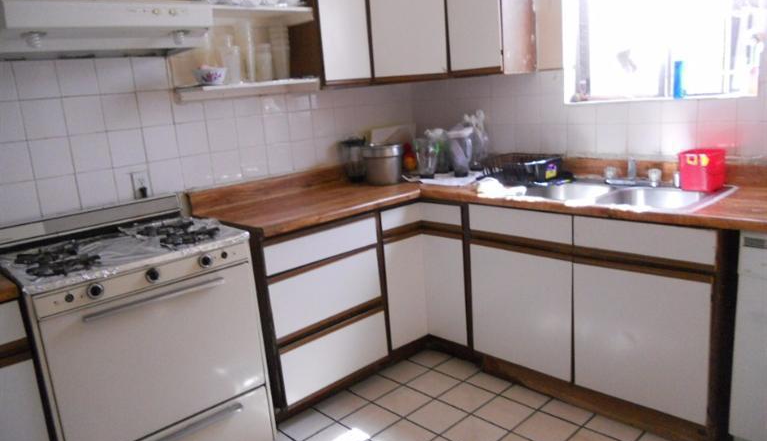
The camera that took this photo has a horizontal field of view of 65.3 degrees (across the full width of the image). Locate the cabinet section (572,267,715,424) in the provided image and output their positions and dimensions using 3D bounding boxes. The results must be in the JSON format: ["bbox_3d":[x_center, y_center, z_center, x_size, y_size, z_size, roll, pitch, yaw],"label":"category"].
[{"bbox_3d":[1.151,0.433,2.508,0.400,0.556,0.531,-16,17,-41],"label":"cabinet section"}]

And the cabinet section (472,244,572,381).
[{"bbox_3d":[0.774,0.375,2.902,0.400,0.556,0.540,-16,17,-41],"label":"cabinet section"}]

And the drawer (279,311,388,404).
[{"bbox_3d":[-0.358,0.603,2.920,0.617,0.236,0.420,-16,17,-41],"label":"drawer"}]

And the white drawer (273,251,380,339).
[{"bbox_3d":[-0.382,0.300,2.852,0.617,0.244,0.420,-16,17,-41],"label":"white drawer"}]

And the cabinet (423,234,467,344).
[{"bbox_3d":[0.477,0.313,3.200,0.450,0.551,0.265,-16,17,-41],"label":"cabinet"}]

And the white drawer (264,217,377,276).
[{"bbox_3d":[-0.399,0.089,2.805,0.617,0.126,0.420,-16,17,-41],"label":"white drawer"}]

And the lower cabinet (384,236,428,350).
[{"bbox_3d":[-0.030,0.349,3.218,0.273,0.551,0.450,-16,17,-41],"label":"lower cabinet"}]

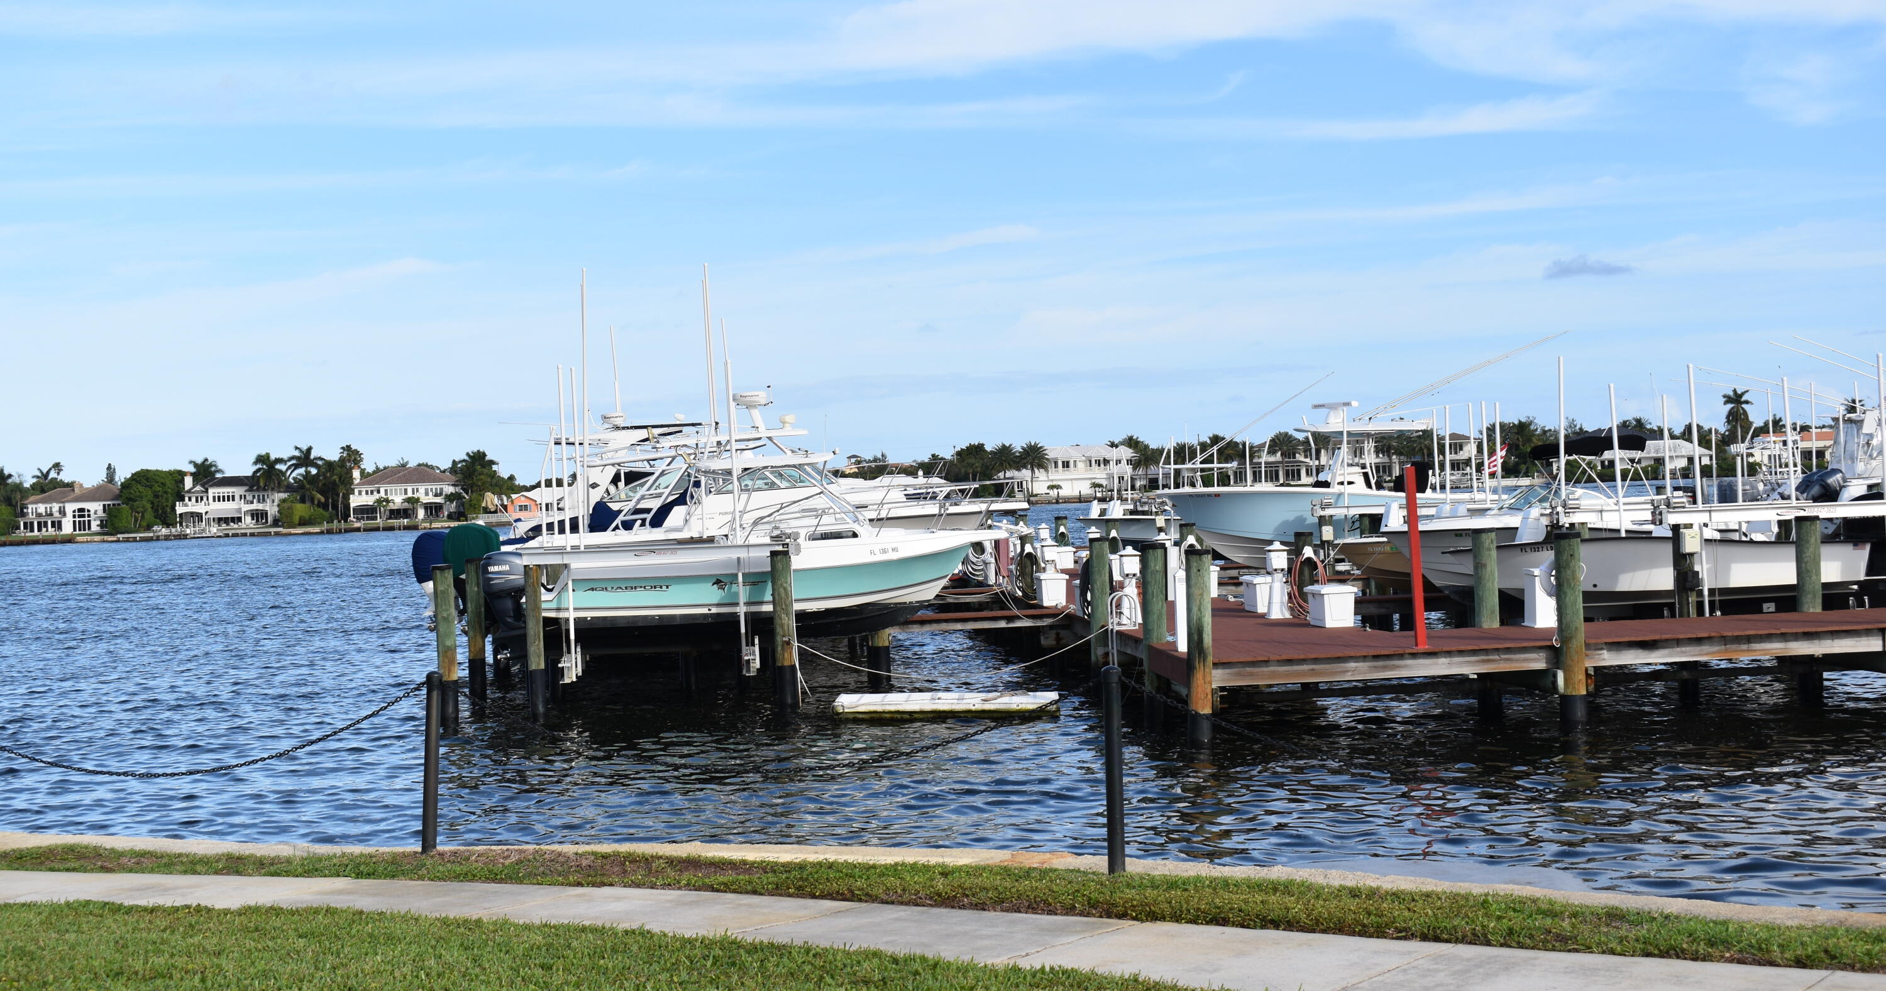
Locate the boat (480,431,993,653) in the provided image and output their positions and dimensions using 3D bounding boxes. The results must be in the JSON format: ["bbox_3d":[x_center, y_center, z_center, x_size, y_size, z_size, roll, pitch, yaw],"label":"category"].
[{"bbox_3d":[-3.003,0.880,35.200,7.750,3.150,2.600,-2,0,-4],"label":"boat"}]

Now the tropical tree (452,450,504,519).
[{"bbox_3d":[-82.955,-1.838,420.000,9.710,13.120,9.710,-2,0,0],"label":"tropical tree"}]

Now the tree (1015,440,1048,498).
[{"bbox_3d":[16.185,-4.684,428.000,6.420,10.430,6.420,-2,0,0],"label":"tree"}]

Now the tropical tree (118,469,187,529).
[{"bbox_3d":[-134.804,0.628,402.000,11.560,10.300,11.560,-2,0,0],"label":"tropical tree"}]

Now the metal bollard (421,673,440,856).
[{"bbox_3d":[-2.915,1.526,13.450,0.085,1.035,0.085,1,0,0],"label":"metal bollard"}]

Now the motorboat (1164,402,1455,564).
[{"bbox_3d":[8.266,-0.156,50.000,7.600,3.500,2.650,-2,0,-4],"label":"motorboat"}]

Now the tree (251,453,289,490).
[{"bbox_3d":[-116.542,-1.148,408.000,6.380,12.500,6.380,-2,0,0],"label":"tree"}]

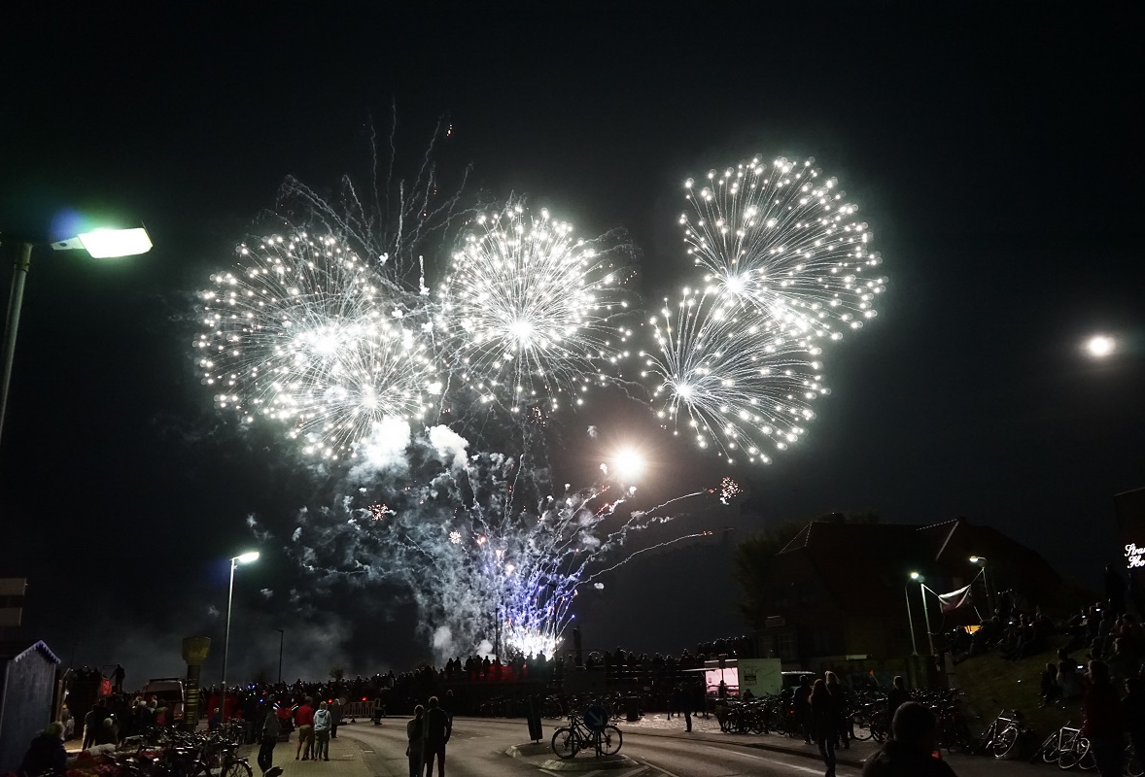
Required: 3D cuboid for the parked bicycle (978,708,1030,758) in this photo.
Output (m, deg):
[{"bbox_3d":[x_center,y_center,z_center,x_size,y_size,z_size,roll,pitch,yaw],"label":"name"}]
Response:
[{"bbox_3d":[8.732,6.997,18.500,0.600,1.050,1.750,30,-15,10],"label":"parked bicycle"}]

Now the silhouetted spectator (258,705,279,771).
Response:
[{"bbox_3d":[-6.770,7.785,20.300,0.500,1.750,0.380,1,-18,-8],"label":"silhouetted spectator"}]

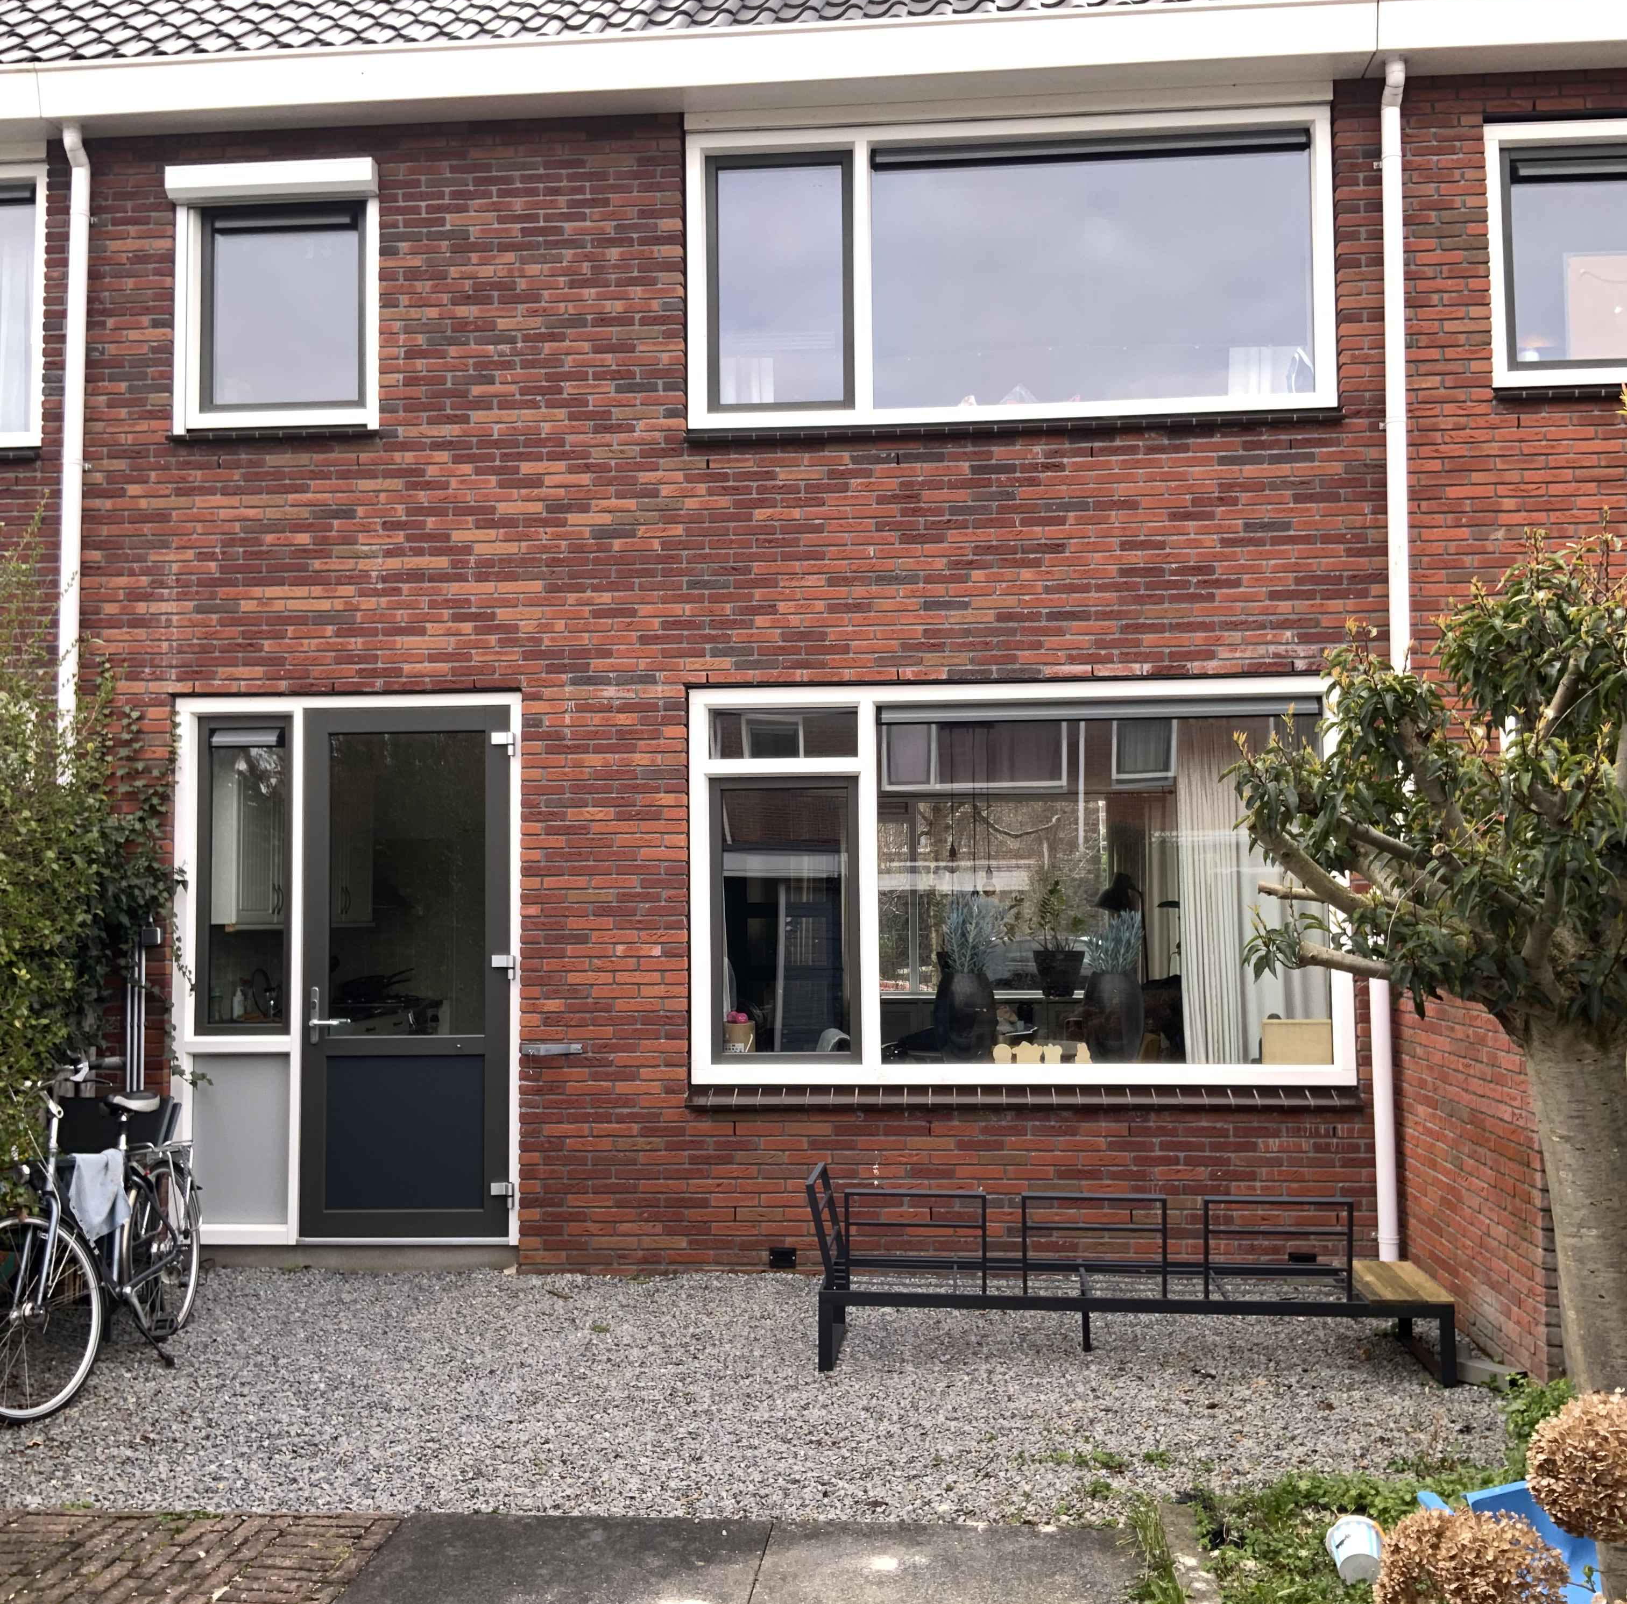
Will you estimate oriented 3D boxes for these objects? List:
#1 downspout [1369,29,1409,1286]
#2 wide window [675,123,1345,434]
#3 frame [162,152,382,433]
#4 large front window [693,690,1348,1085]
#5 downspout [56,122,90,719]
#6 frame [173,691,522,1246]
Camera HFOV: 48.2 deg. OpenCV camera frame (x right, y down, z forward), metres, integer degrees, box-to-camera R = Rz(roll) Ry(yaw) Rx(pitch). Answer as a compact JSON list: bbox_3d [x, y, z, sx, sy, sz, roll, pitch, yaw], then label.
[{"bbox_3d":[2.511,-0.629,7.863,0.230,5.250,0.200,-1,-4,5],"label":"downspout"},{"bbox_3d":[0.889,-2.442,8.376,2.948,1.406,0.120,-1,-4,5],"label":"wide window"},{"bbox_3d":[-2.519,-2.344,8.526,1.005,1.230,0.260,-1,-4,5],"label":"frame"},{"bbox_3d":[0.914,0.368,8.195,2.940,1.802,0.120,-1,-4,5],"label":"large front window"},{"bbox_3d":[-3.441,-0.568,8.360,0.095,5.240,0.200,-1,-4,5],"label":"downspout"},{"bbox_3d":[-2.152,0.769,8.428,1.646,2.514,0.120,-1,-4,5],"label":"frame"}]

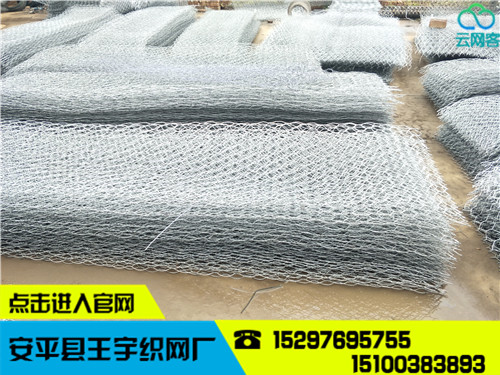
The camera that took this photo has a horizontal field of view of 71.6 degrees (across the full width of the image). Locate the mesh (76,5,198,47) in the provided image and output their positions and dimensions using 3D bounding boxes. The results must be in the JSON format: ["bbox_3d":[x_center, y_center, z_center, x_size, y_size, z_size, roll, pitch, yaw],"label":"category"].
[{"bbox_3d":[-1.789,-2.695,6.034,1.000,0.280,3.070,4,37,5],"label":"mesh"}]

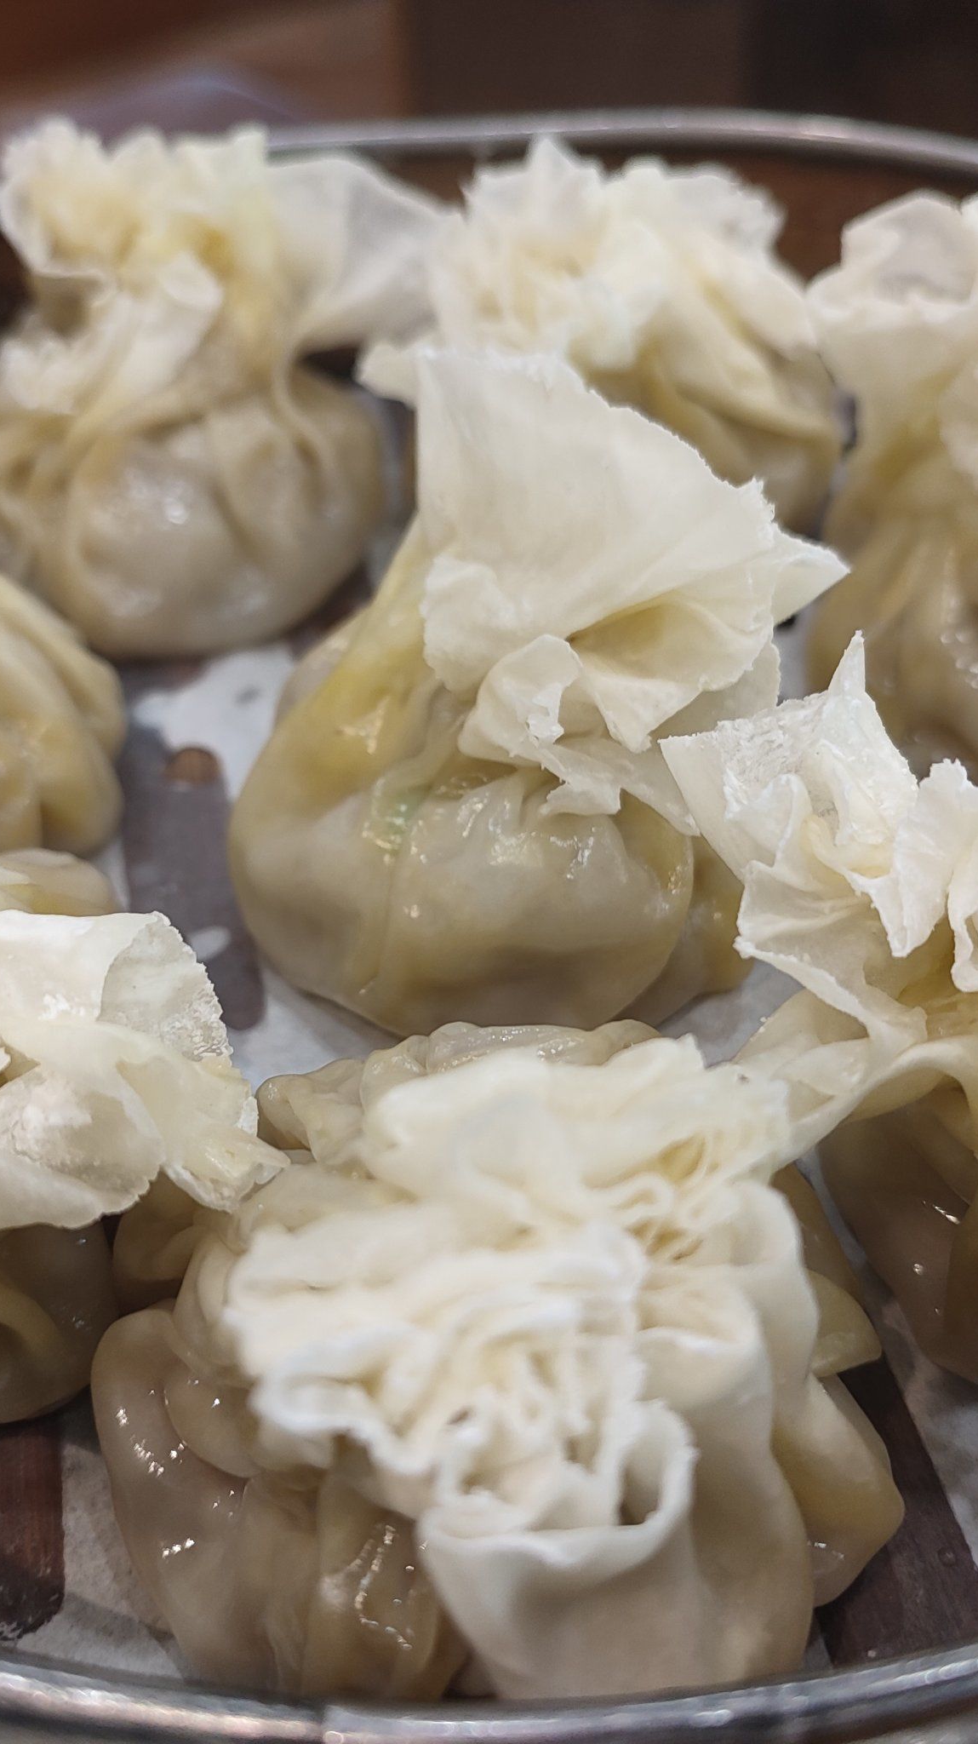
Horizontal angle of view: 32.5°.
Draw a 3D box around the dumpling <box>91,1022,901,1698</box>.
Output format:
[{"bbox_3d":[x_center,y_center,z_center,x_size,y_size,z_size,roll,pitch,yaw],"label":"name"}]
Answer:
[{"bbox_3d":[0.001,0.031,0.119,0.053,0.048,0.048,-2,43,0],"label":"dumpling"}]

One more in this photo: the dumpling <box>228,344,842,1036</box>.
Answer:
[{"bbox_3d":[0.003,-0.017,0.164,0.057,0.056,0.048,-2,43,0],"label":"dumpling"}]

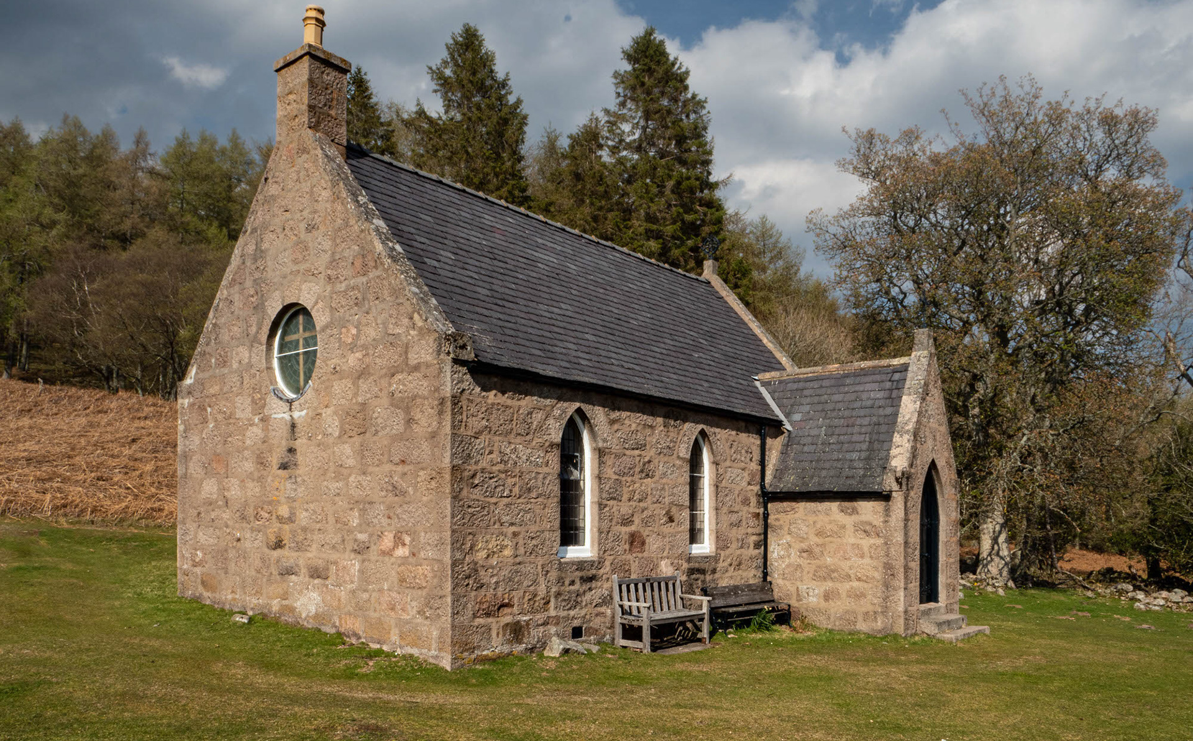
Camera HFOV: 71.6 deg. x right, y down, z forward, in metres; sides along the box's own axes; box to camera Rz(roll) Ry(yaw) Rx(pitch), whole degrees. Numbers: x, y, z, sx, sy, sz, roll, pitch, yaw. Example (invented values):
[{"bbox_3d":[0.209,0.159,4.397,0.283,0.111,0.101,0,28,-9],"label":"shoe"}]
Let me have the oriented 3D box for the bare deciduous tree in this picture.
[{"bbox_3d":[12.211,-0.737,25.000,10.500,15.000,9.500,0,-7,0],"label":"bare deciduous tree"}]

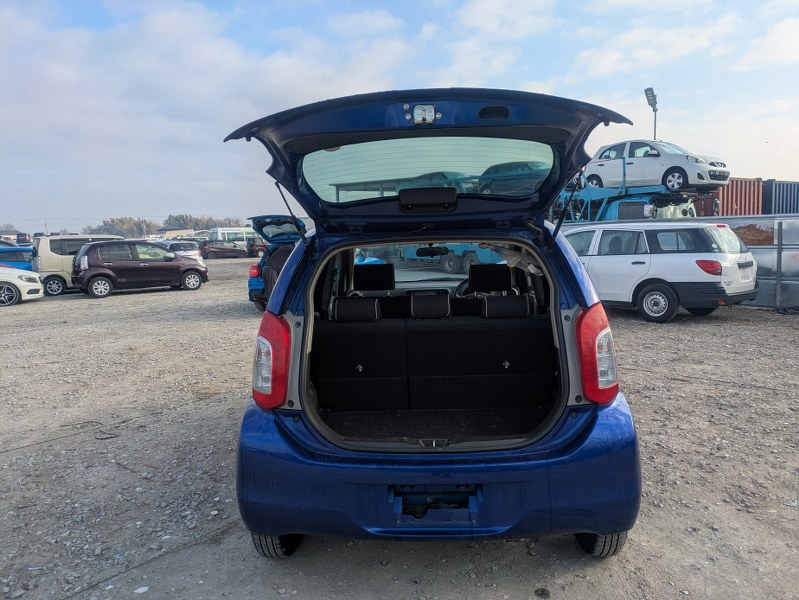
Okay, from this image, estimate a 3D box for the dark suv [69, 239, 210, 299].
[{"bbox_3d":[-7.557,-1.004,17.077,3.650,1.535,1.665,-7,9,-38],"label":"dark suv"}]

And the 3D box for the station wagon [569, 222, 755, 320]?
[{"bbox_3d":[3.562,-0.556,10.069,1.695,1.505,4.400,-8,9,-43],"label":"station wagon"}]

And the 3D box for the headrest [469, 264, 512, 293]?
[{"bbox_3d":[0.541,-0.130,3.435,0.260,0.170,0.110,-1,7,3],"label":"headrest"}]

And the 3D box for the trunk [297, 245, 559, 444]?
[{"bbox_3d":[0.139,0.162,2.495,1.080,0.830,0.560,-1,7,3],"label":"trunk"}]

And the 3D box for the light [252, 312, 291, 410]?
[{"bbox_3d":[-0.545,0.258,2.424,0.200,0.410,0.210,-1,7,3],"label":"light"}]

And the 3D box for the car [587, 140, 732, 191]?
[{"bbox_3d":[7.128,-3.739,16.130,1.665,1.515,3.800,-6,11,-34],"label":"car"}]

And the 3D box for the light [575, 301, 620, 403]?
[{"bbox_3d":[0.812,0.224,2.342,0.200,0.410,0.210,-1,7,3],"label":"light"}]

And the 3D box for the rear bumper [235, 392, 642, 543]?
[{"bbox_3d":[0.146,0.713,2.389,1.660,0.600,0.380,-1,7,3],"label":"rear bumper"}]

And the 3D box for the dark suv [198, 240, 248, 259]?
[{"bbox_3d":[-14.166,-4.087,47.000,3.800,1.500,1.690,-5,7,-23],"label":"dark suv"}]

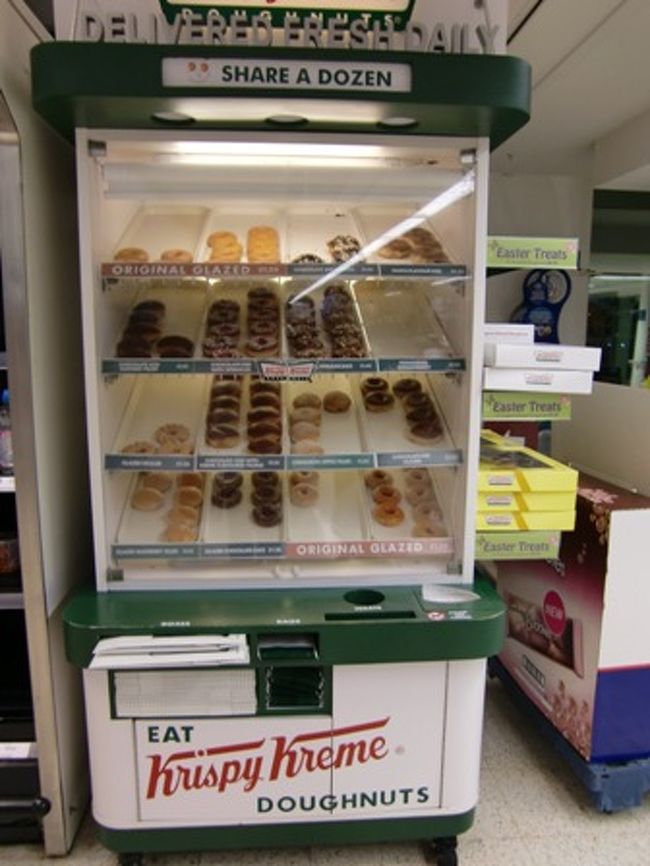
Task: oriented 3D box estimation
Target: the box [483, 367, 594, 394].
[{"bbox_3d":[0.543,-0.163,1.982,0.280,0.056,0.350,2,8,-4],"label":"box"}]

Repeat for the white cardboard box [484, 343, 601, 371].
[{"bbox_3d":[0.564,-0.219,1.976,0.275,0.058,0.350,2,8,-4],"label":"white cardboard box"}]

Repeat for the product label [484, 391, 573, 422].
[{"bbox_3d":[0.531,-0.071,1.848,0.240,0.070,0.015,0,8,-4],"label":"product label"}]

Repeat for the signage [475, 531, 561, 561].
[{"bbox_3d":[0.521,0.307,1.903,0.240,0.073,0.015,0,8,-4],"label":"signage"}]

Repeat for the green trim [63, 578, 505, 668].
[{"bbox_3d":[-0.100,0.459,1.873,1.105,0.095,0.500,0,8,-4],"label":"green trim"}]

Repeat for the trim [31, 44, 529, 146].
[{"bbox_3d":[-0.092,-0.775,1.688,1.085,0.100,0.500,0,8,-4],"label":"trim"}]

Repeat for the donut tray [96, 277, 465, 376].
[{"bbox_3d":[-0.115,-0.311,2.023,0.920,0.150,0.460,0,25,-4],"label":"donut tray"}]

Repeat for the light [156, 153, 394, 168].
[{"bbox_3d":[-0.124,-0.703,1.803,0.620,0.036,0.040,0,8,-4],"label":"light"}]

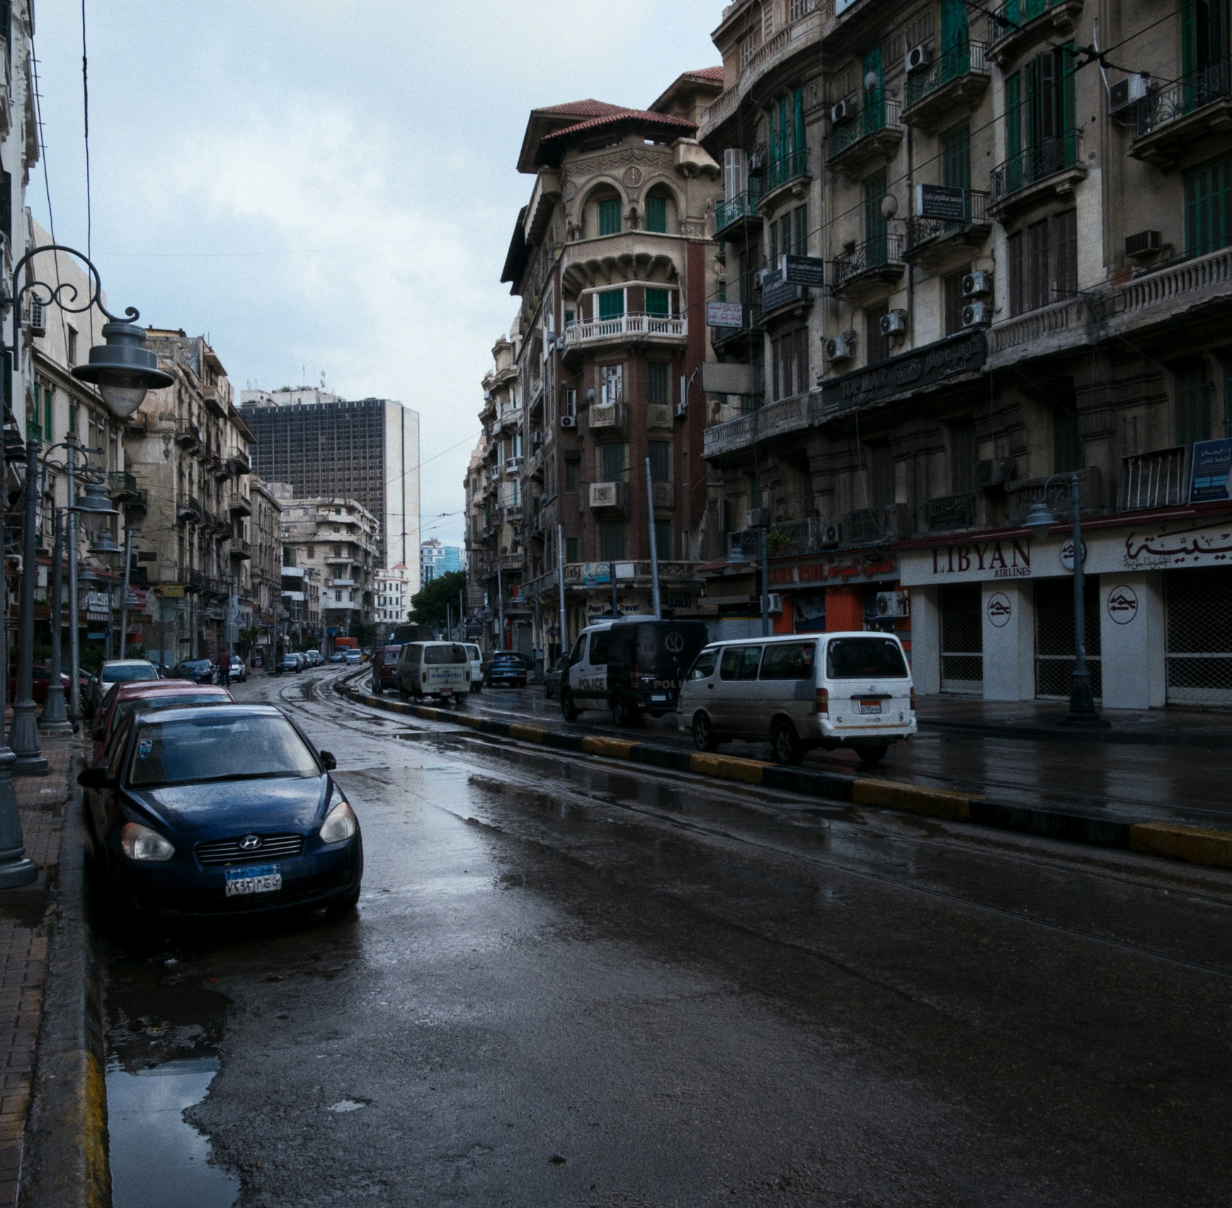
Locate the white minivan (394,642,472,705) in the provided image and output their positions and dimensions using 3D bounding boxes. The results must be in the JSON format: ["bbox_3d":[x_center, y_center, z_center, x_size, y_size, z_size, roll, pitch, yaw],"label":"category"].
[{"bbox_3d":[-5.760,2.152,37.955,1.540,1.880,3.750,0,-2,-22],"label":"white minivan"}]

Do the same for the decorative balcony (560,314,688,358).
[{"bbox_3d":[0.393,-13.333,60.424,6.200,1.500,2.200,-1,-2,3],"label":"decorative balcony"}]

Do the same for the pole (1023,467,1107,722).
[{"bbox_3d":[8.570,-0.053,23.248,1.550,4.750,0.700,0,-2,-24],"label":"pole"}]

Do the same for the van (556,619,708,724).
[{"bbox_3d":[0.302,1.599,28.965,1.980,2.420,5.200,0,-2,-22],"label":"van"}]

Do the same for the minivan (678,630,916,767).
[{"bbox_3d":[2.770,1.470,20.123,1.690,1.970,4.670,0,-2,-25],"label":"minivan"}]

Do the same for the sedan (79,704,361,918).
[{"bbox_3d":[-3.214,1.536,9.565,1.700,1.470,4.270,0,-2,-26],"label":"sedan"}]

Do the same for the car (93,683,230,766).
[{"bbox_3d":[-5.197,1.695,14.158,1.680,1.480,4.200,0,-2,-25],"label":"car"}]

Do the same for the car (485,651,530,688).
[{"bbox_3d":[-5.211,2.839,53.541,1.770,1.500,4.300,0,-2,-17],"label":"car"}]

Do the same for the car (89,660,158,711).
[{"bbox_3d":[-12.519,2.279,31.151,1.700,1.530,4.200,0,-2,-27],"label":"car"}]

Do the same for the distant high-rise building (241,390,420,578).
[{"bbox_3d":[-95.076,-26.181,402.998,53.000,83.000,22.000,-1,-2,17],"label":"distant high-rise building"}]

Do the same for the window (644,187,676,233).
[{"bbox_3d":[2.247,-19.551,60.808,1.600,2.300,0.400,0,-2,-20],"label":"window"}]

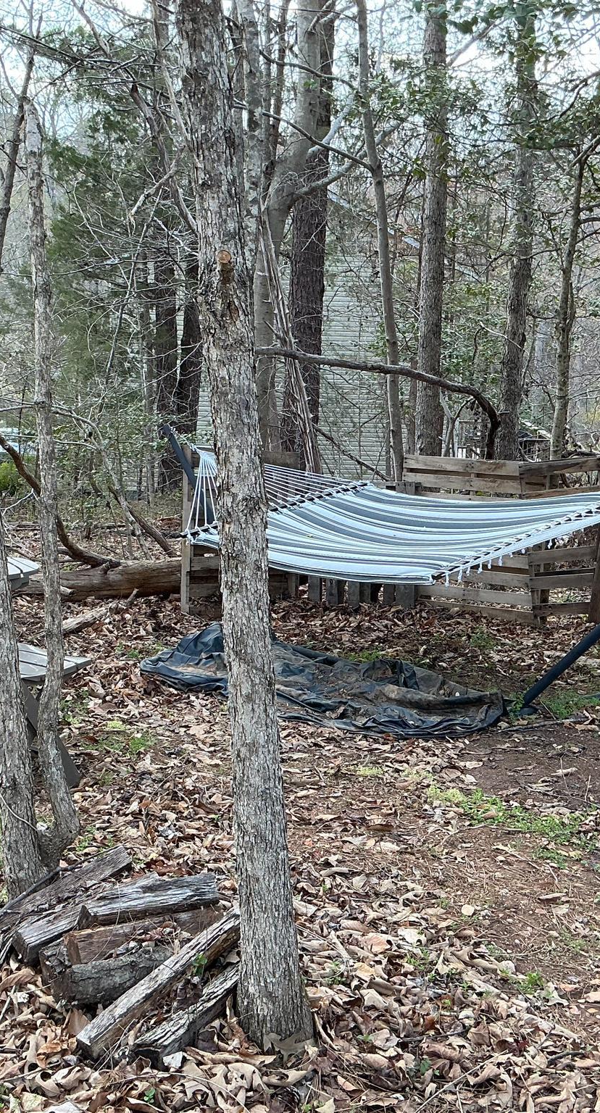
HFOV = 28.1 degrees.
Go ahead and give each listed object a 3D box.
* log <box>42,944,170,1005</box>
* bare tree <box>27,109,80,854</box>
[{"bbox_3d":[-0.410,0.912,2.675,0.320,0.100,0.115,-2,8,-17],"label":"log"},{"bbox_3d":[-0.690,-0.173,3.365,0.125,2.080,0.120,0,7,0],"label":"bare tree"}]

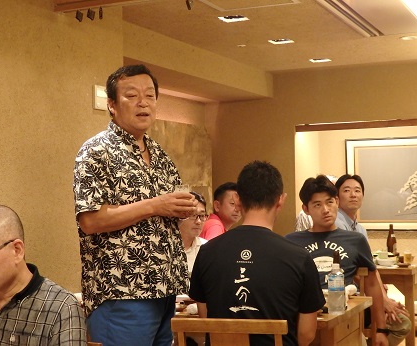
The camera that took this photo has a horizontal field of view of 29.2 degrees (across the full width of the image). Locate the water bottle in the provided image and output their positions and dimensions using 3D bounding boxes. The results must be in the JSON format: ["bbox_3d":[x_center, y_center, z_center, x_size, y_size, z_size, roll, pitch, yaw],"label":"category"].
[{"bbox_3d":[0.537,0.487,3.350,0.068,0.208,0.068,-1,-1,0],"label":"water bottle"}]

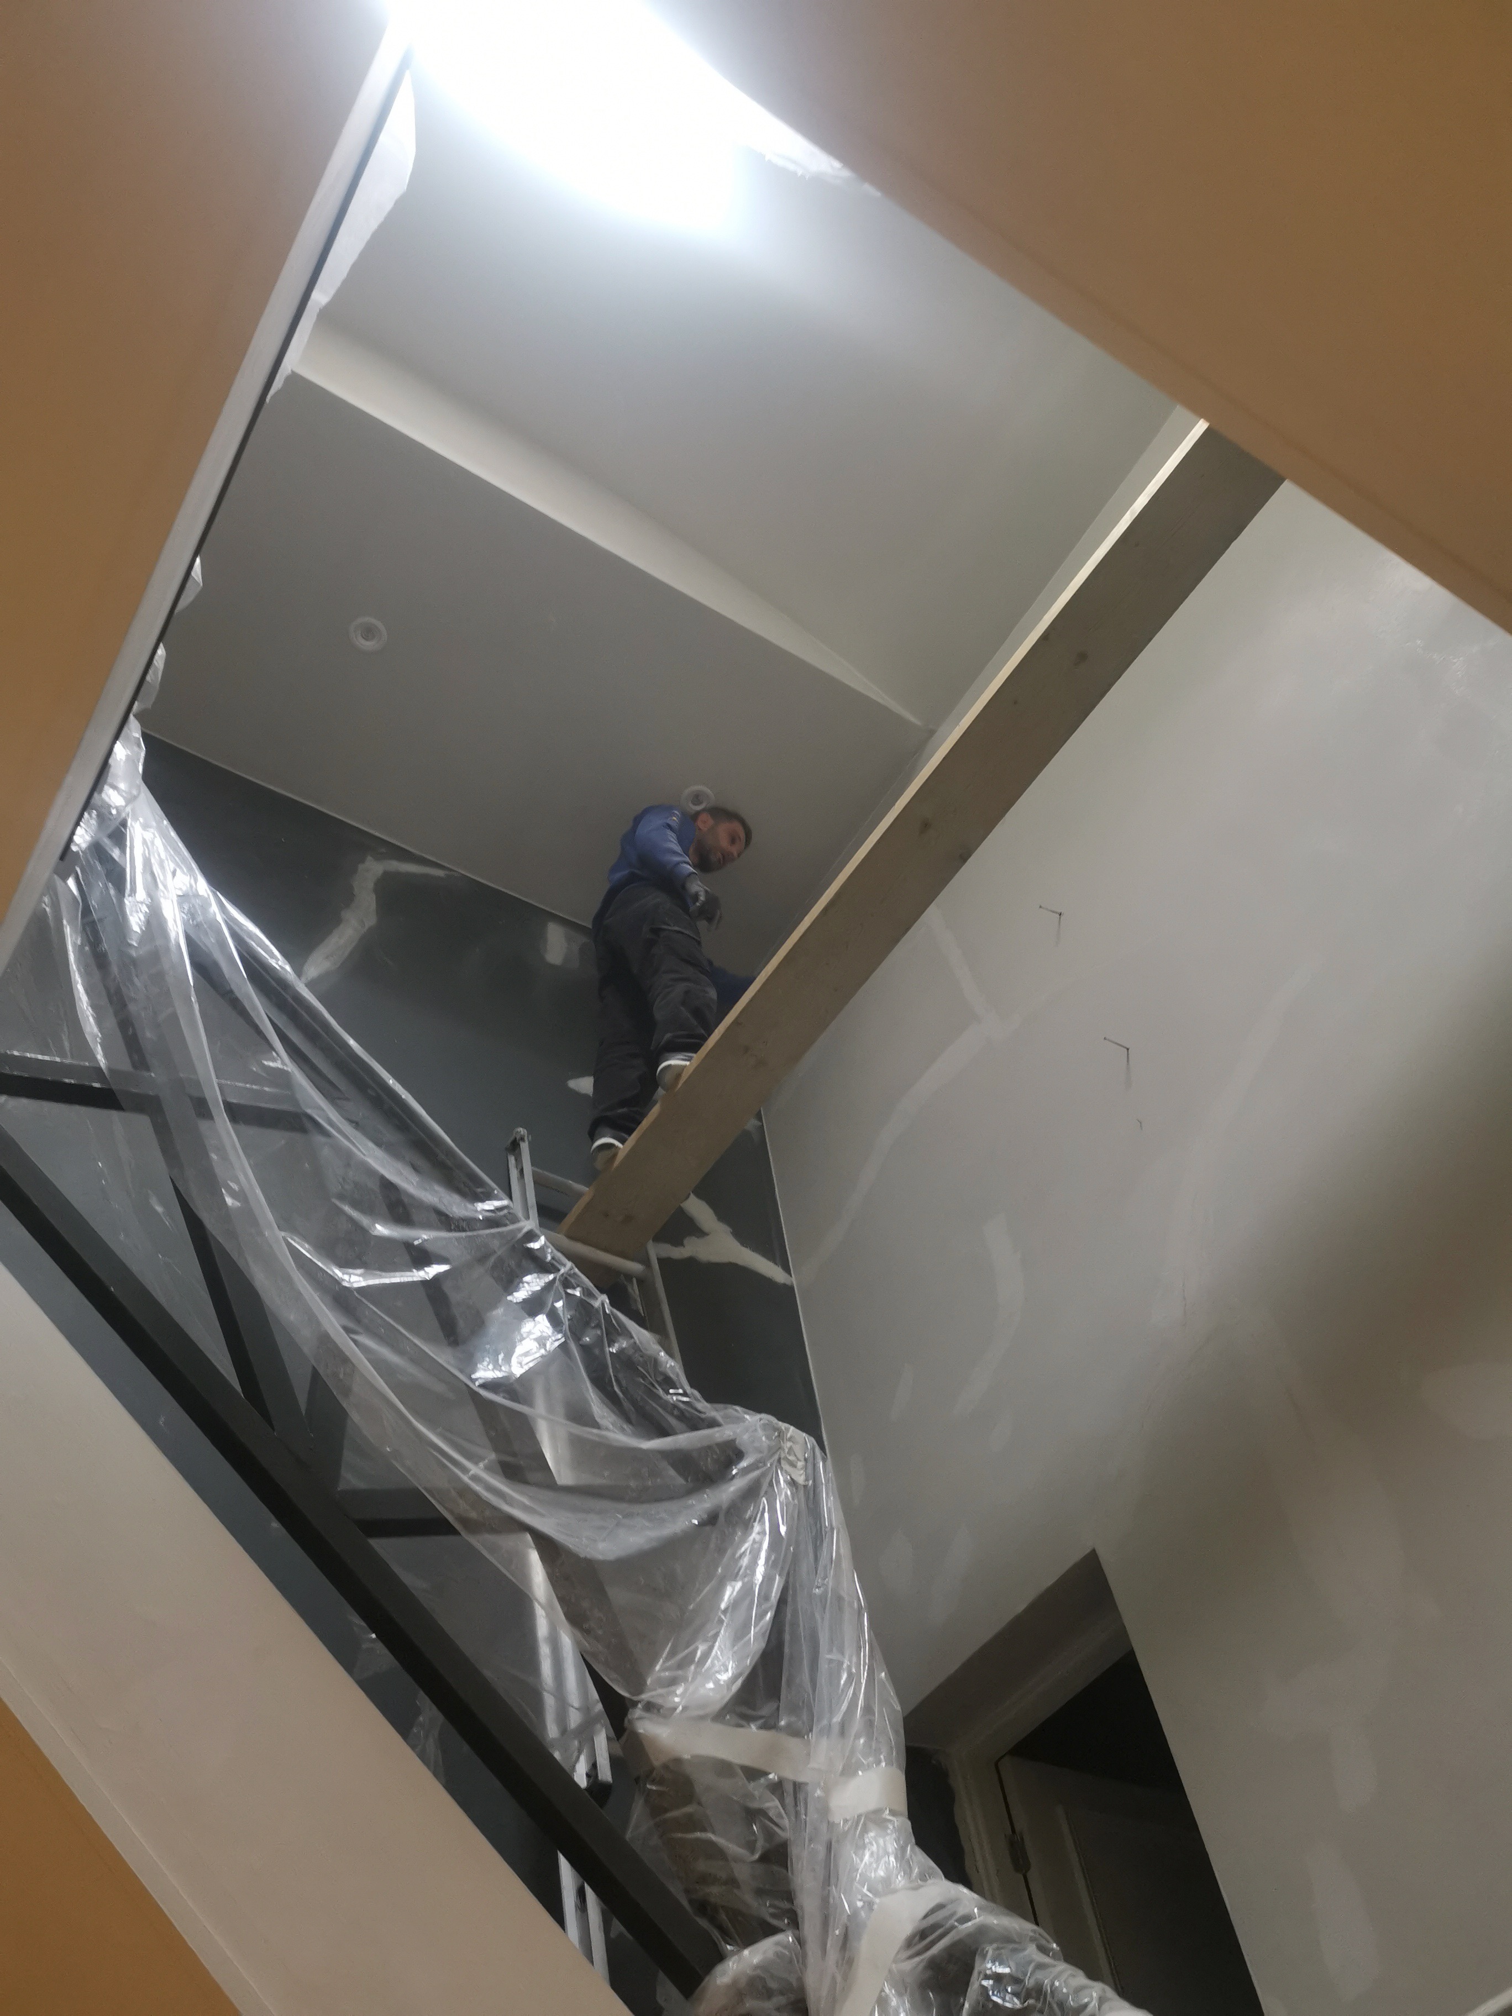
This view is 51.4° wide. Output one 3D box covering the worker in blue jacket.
[{"bbox_3d":[-0.169,-0.144,4.513,0.660,1.620,0.560,10,-56,-16],"label":"worker in blue jacket"}]

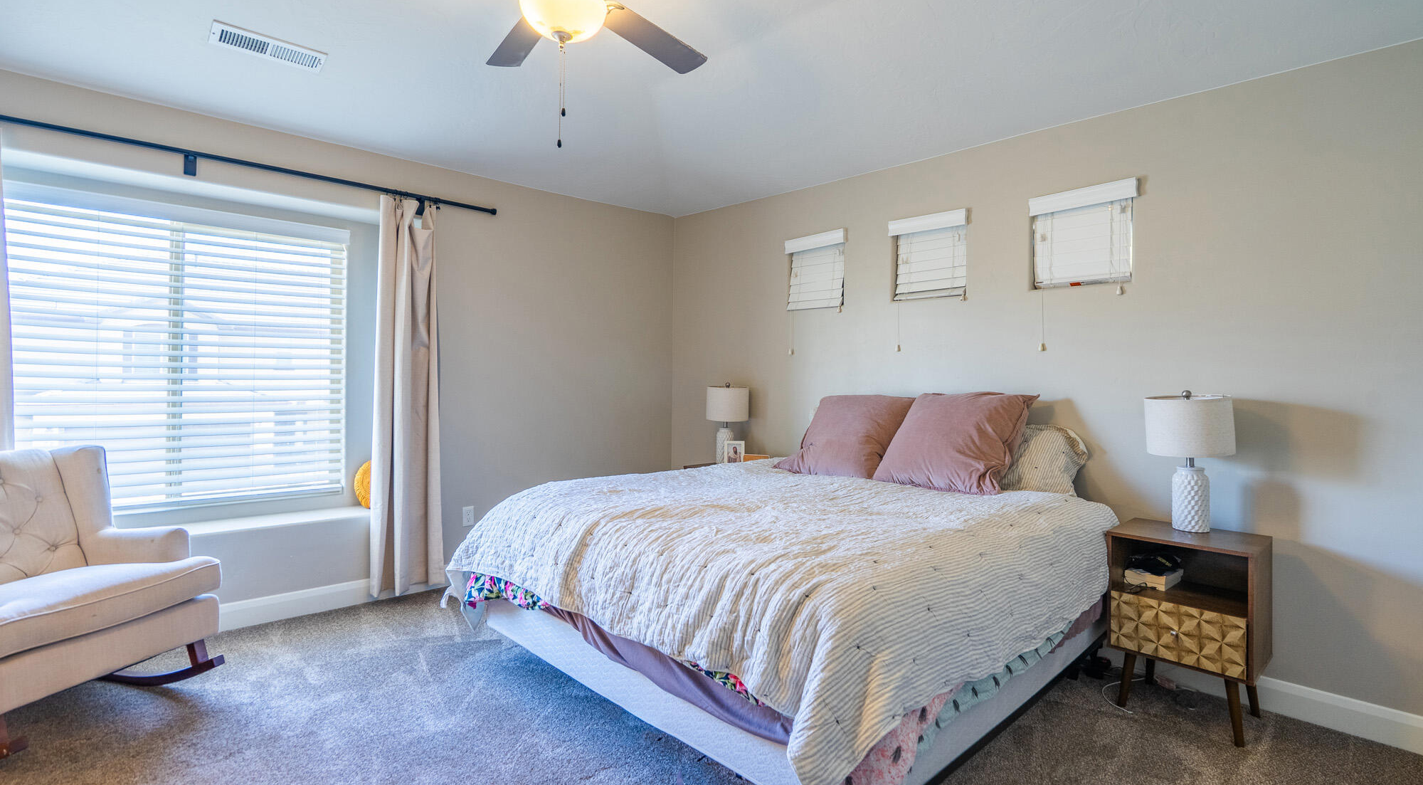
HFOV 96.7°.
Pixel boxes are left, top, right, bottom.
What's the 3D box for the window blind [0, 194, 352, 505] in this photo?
[{"bbox_3d":[-2.654,-0.181,3.150,1.501,1.494,0.104,0,1,-43],"label":"window blind"}]

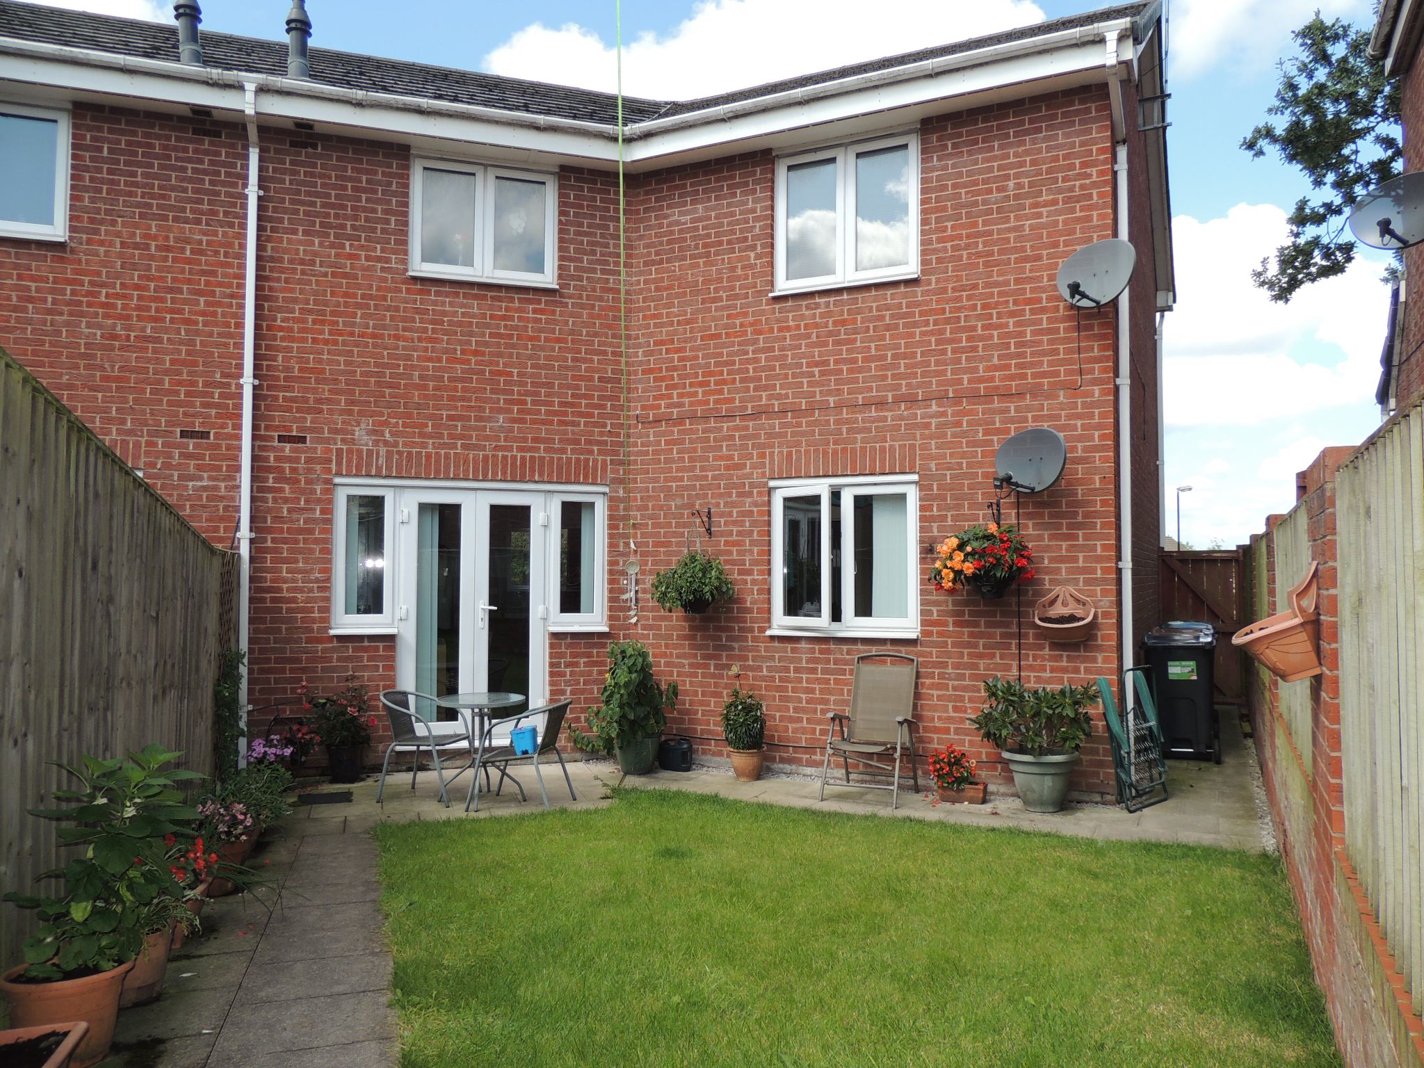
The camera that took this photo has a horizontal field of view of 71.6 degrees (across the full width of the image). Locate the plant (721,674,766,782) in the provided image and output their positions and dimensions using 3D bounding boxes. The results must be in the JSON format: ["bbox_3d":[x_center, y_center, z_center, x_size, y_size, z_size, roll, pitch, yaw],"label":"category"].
[{"bbox_3d":[0.245,1.426,7.420,0.330,0.790,0.340,0,-2,0],"label":"plant"}]

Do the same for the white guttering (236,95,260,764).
[{"bbox_3d":[-3.400,-0.743,7.234,0.120,5.050,0.280,1,-3,-18],"label":"white guttering"}]

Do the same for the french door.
[{"bbox_3d":[-1.893,0.661,7.807,1.190,2.030,0.090,1,-2,-19],"label":"french door"}]

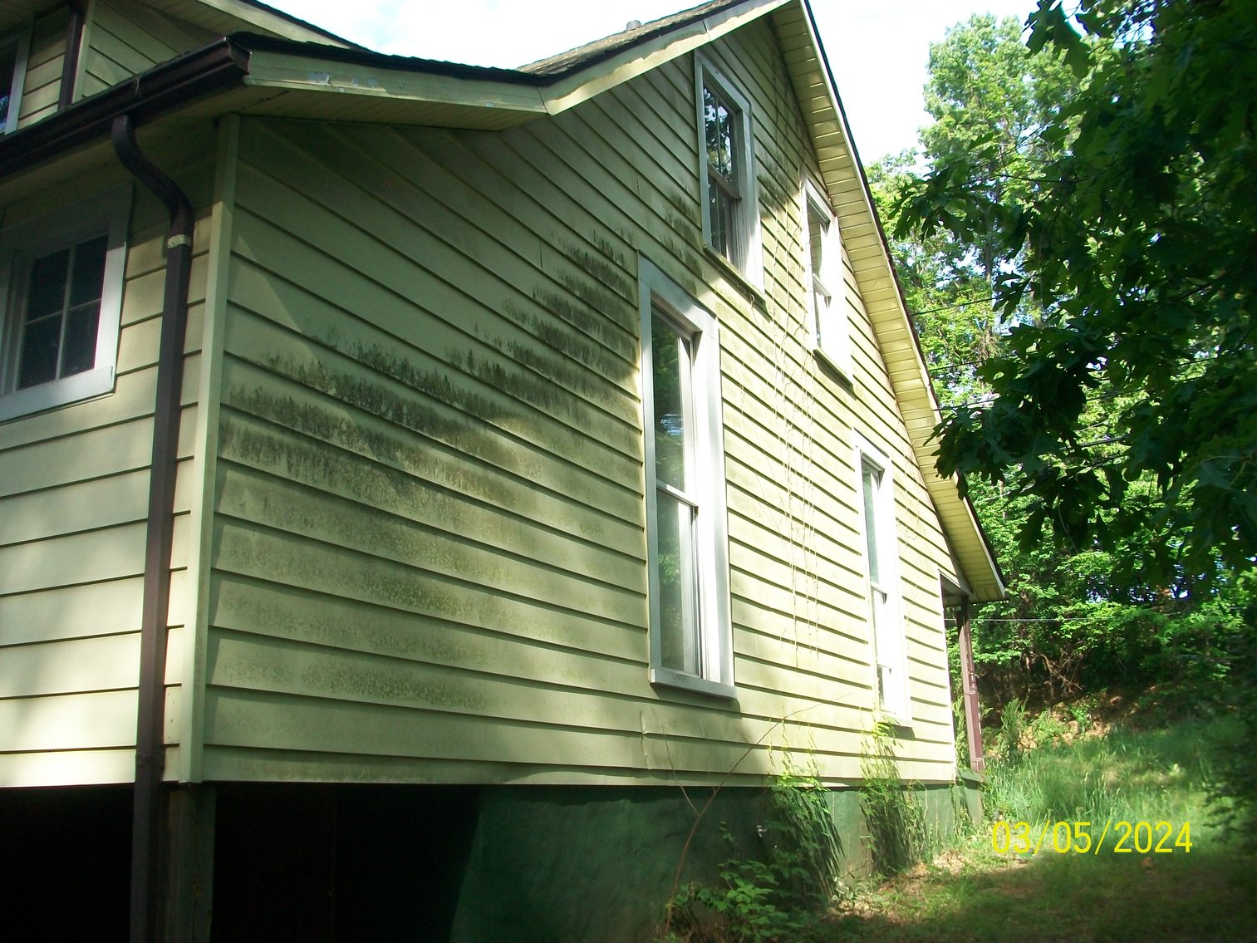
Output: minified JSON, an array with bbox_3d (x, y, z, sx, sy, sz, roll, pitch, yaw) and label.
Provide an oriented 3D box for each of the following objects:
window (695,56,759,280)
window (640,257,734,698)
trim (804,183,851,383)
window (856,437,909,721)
[{"bbox_3d":[0.728,-2.272,9.420,0.140,1.681,1.133,-9,-17,26],"label":"window"},{"bbox_3d":[0.332,0.064,7.861,0.150,2.667,1.230,-9,-17,26],"label":"window"},{"bbox_3d":[1.777,-1.764,11.354,0.140,1.671,1.092,-9,-17,26],"label":"trim"},{"bbox_3d":[2.329,1.010,11.550,0.150,2.654,1.205,-9,-17,26],"label":"window"}]

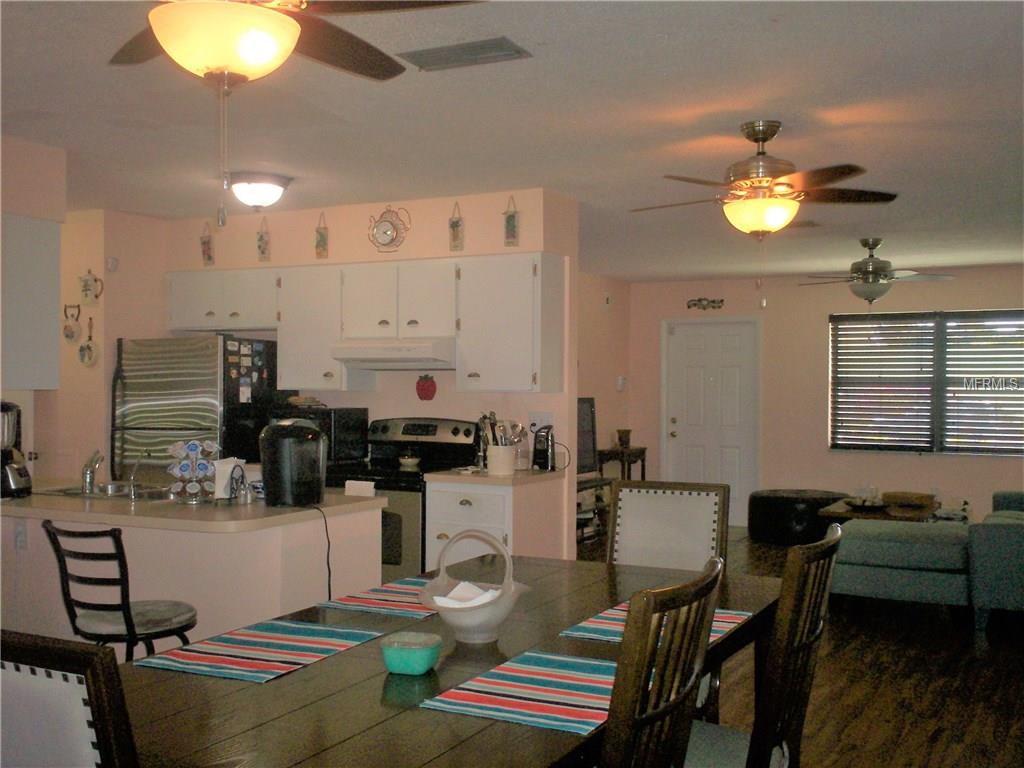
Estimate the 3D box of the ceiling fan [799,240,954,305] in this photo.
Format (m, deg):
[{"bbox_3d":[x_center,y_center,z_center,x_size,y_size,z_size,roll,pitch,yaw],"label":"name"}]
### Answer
[{"bbox_3d":[2.579,-0.804,7.654,1.130,0.464,1.110,0,0,27],"label":"ceiling fan"}]

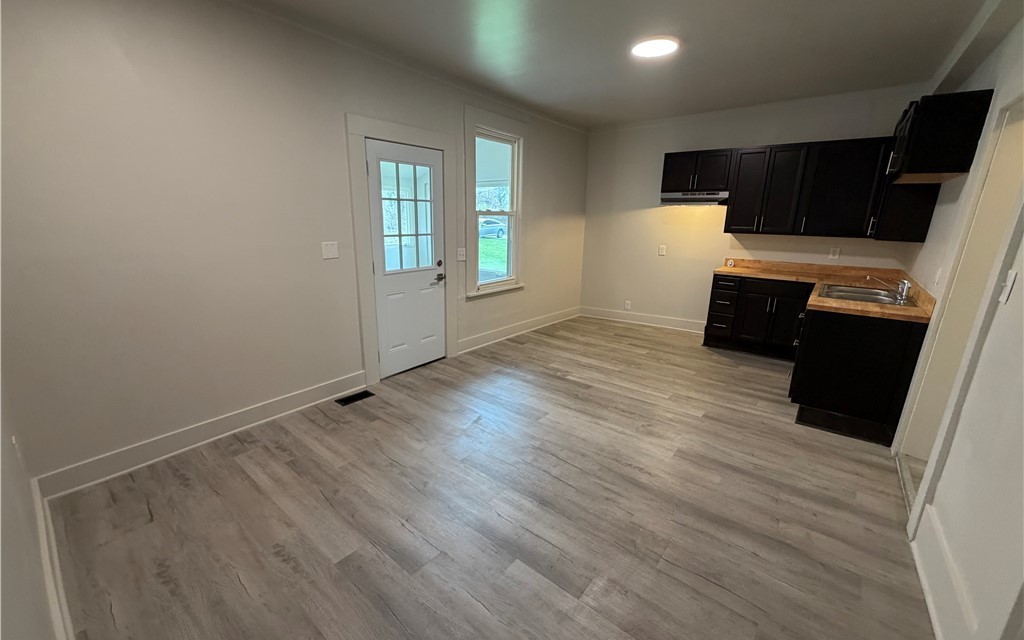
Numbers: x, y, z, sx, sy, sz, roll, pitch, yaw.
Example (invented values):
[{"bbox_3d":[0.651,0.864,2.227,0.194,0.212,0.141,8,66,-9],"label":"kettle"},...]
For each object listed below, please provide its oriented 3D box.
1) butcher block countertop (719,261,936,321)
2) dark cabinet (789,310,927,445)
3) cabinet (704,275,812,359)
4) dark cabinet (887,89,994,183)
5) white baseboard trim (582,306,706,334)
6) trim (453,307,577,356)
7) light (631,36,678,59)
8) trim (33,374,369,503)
[{"bbox_3d":[2.645,-0.376,3.898,1.628,0.158,2.328,11,17,36],"label":"butcher block countertop"},{"bbox_3d":[2.844,0.240,3.509,0.632,0.855,1.713,11,17,36],"label":"dark cabinet"},{"bbox_3d":[2.895,-0.088,4.862,0.977,0.855,0.618,11,17,36],"label":"cabinet"},{"bbox_3d":[2.803,-1.173,2.784,0.319,0.447,0.934,11,17,36],"label":"dark cabinet"},{"bbox_3d":[1.859,-0.013,5.996,1.976,0.134,0.020,11,17,36],"label":"white baseboard trim"},{"bbox_3d":[0.229,0.067,5.537,0.020,0.134,2.694,11,17,36],"label":"trim"},{"bbox_3d":[1.104,-2.091,3.203,0.330,0.032,0.330,11,17,36],"label":"light"},{"bbox_3d":[-1.844,0.678,2.857,0.020,0.135,1.915,11,17,36],"label":"trim"}]

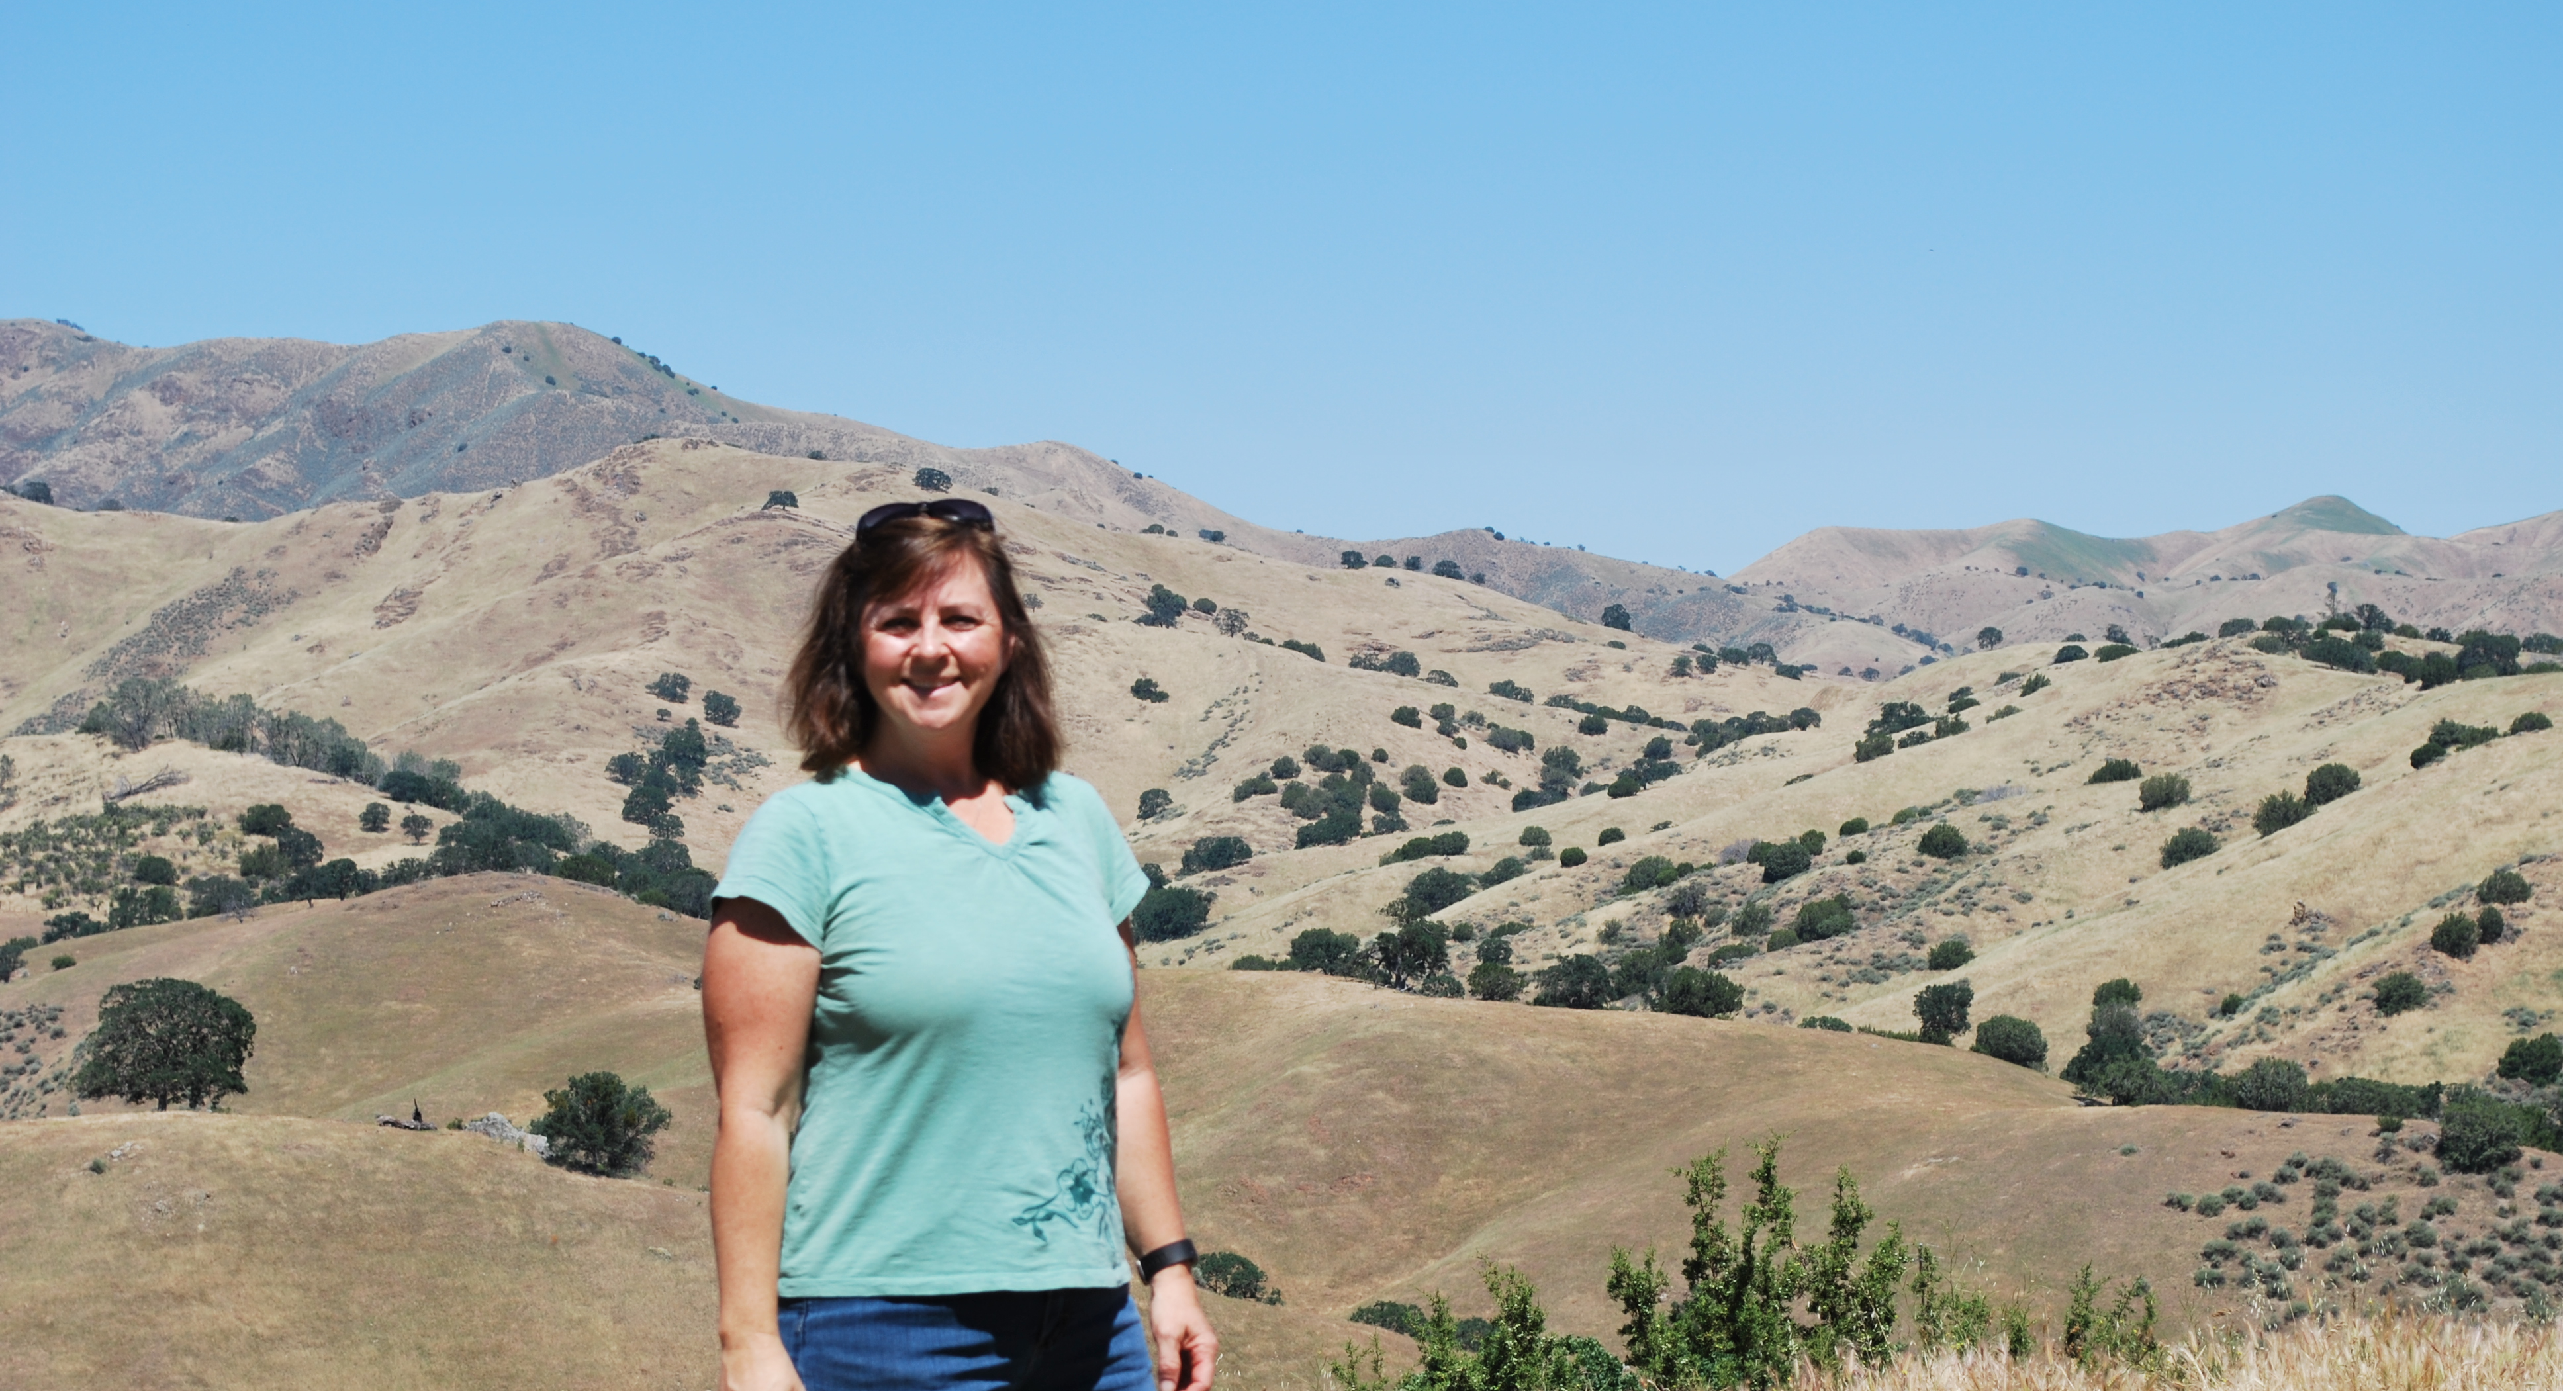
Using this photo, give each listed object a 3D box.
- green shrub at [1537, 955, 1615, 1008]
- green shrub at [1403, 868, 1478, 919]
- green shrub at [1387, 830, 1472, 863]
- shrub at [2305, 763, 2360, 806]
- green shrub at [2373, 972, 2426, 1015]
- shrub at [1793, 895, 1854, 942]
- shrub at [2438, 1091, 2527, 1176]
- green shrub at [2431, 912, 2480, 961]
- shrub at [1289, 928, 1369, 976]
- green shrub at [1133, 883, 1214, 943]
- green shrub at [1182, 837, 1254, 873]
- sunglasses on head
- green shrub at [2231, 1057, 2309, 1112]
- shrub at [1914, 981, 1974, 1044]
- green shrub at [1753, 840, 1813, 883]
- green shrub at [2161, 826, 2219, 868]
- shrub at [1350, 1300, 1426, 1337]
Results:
[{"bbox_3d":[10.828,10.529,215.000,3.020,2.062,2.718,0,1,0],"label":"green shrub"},{"bbox_3d":[11.710,14.580,430.000,5.600,3.830,5.040,0,0,0],"label":"green shrub"},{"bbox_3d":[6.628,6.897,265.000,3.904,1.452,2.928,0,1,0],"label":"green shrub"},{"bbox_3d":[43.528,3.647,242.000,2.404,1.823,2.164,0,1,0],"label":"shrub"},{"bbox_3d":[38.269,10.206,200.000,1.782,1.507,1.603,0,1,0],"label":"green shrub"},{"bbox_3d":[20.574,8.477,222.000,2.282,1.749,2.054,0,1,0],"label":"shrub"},{"bbox_3d":[49.290,17.920,240.000,3.620,3.450,3.260,0,0,0],"label":"shrub"},{"bbox_3d":[64.250,13.150,320.000,2.740,2.630,2.470,0,0,0],"label":"green shrub"},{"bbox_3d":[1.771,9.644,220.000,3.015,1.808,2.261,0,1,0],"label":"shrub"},{"bbox_3d":[-8.030,15.980,430.000,6.190,4.270,5.570,0,0,0],"label":"green shrub"},{"bbox_3d":[-5.570,13.610,500.000,6.170,3.250,5.550,0,0,0],"label":"green shrub"},{"bbox_3d":[-0.351,-0.141,5.799,0.140,0.045,0.130,-1,-35,-3],"label":"sunglasses on head"},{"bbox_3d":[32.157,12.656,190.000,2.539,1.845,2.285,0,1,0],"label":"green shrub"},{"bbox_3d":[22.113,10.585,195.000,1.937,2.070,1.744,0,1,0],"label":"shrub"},{"bbox_3d":[36.050,11.940,420.000,4.320,3.160,3.890,0,0,0],"label":"green shrub"},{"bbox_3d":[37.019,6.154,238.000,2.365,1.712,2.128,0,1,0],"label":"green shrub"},{"bbox_3d":[4.030,23.640,220.000,2.860,1.790,2.580,0,0,0],"label":"shrub"}]

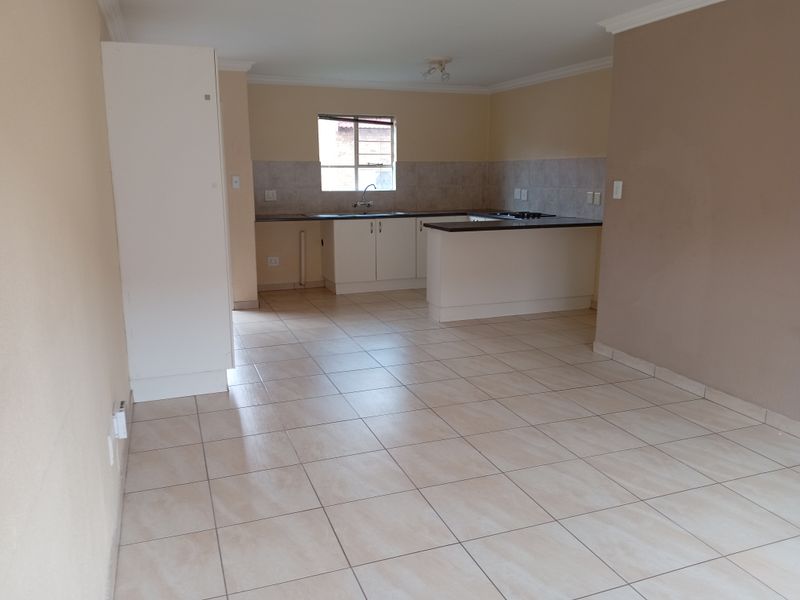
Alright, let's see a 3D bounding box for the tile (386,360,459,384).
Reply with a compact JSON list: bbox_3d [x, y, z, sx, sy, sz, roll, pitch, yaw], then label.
[{"bbox_3d":[0.171,0.543,4.593,0.447,0.010,0.447,-5,12,-20],"label":"tile"}]

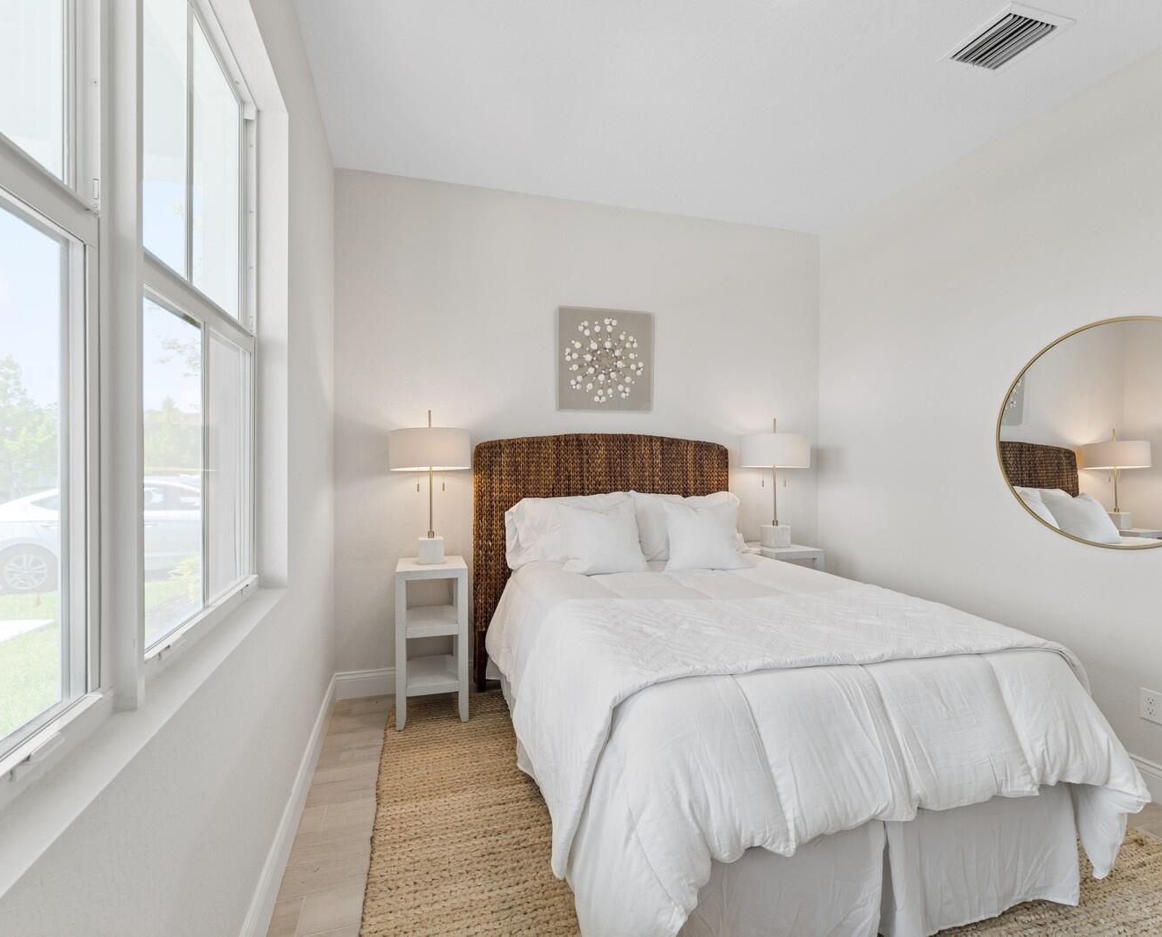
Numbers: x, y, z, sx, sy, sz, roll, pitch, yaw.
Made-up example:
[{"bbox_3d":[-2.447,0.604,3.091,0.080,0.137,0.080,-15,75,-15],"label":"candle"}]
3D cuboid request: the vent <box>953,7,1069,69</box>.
[{"bbox_3d":[1.574,-1.573,2.038,0.305,0.025,0.285,0,1,-18],"label":"vent"}]

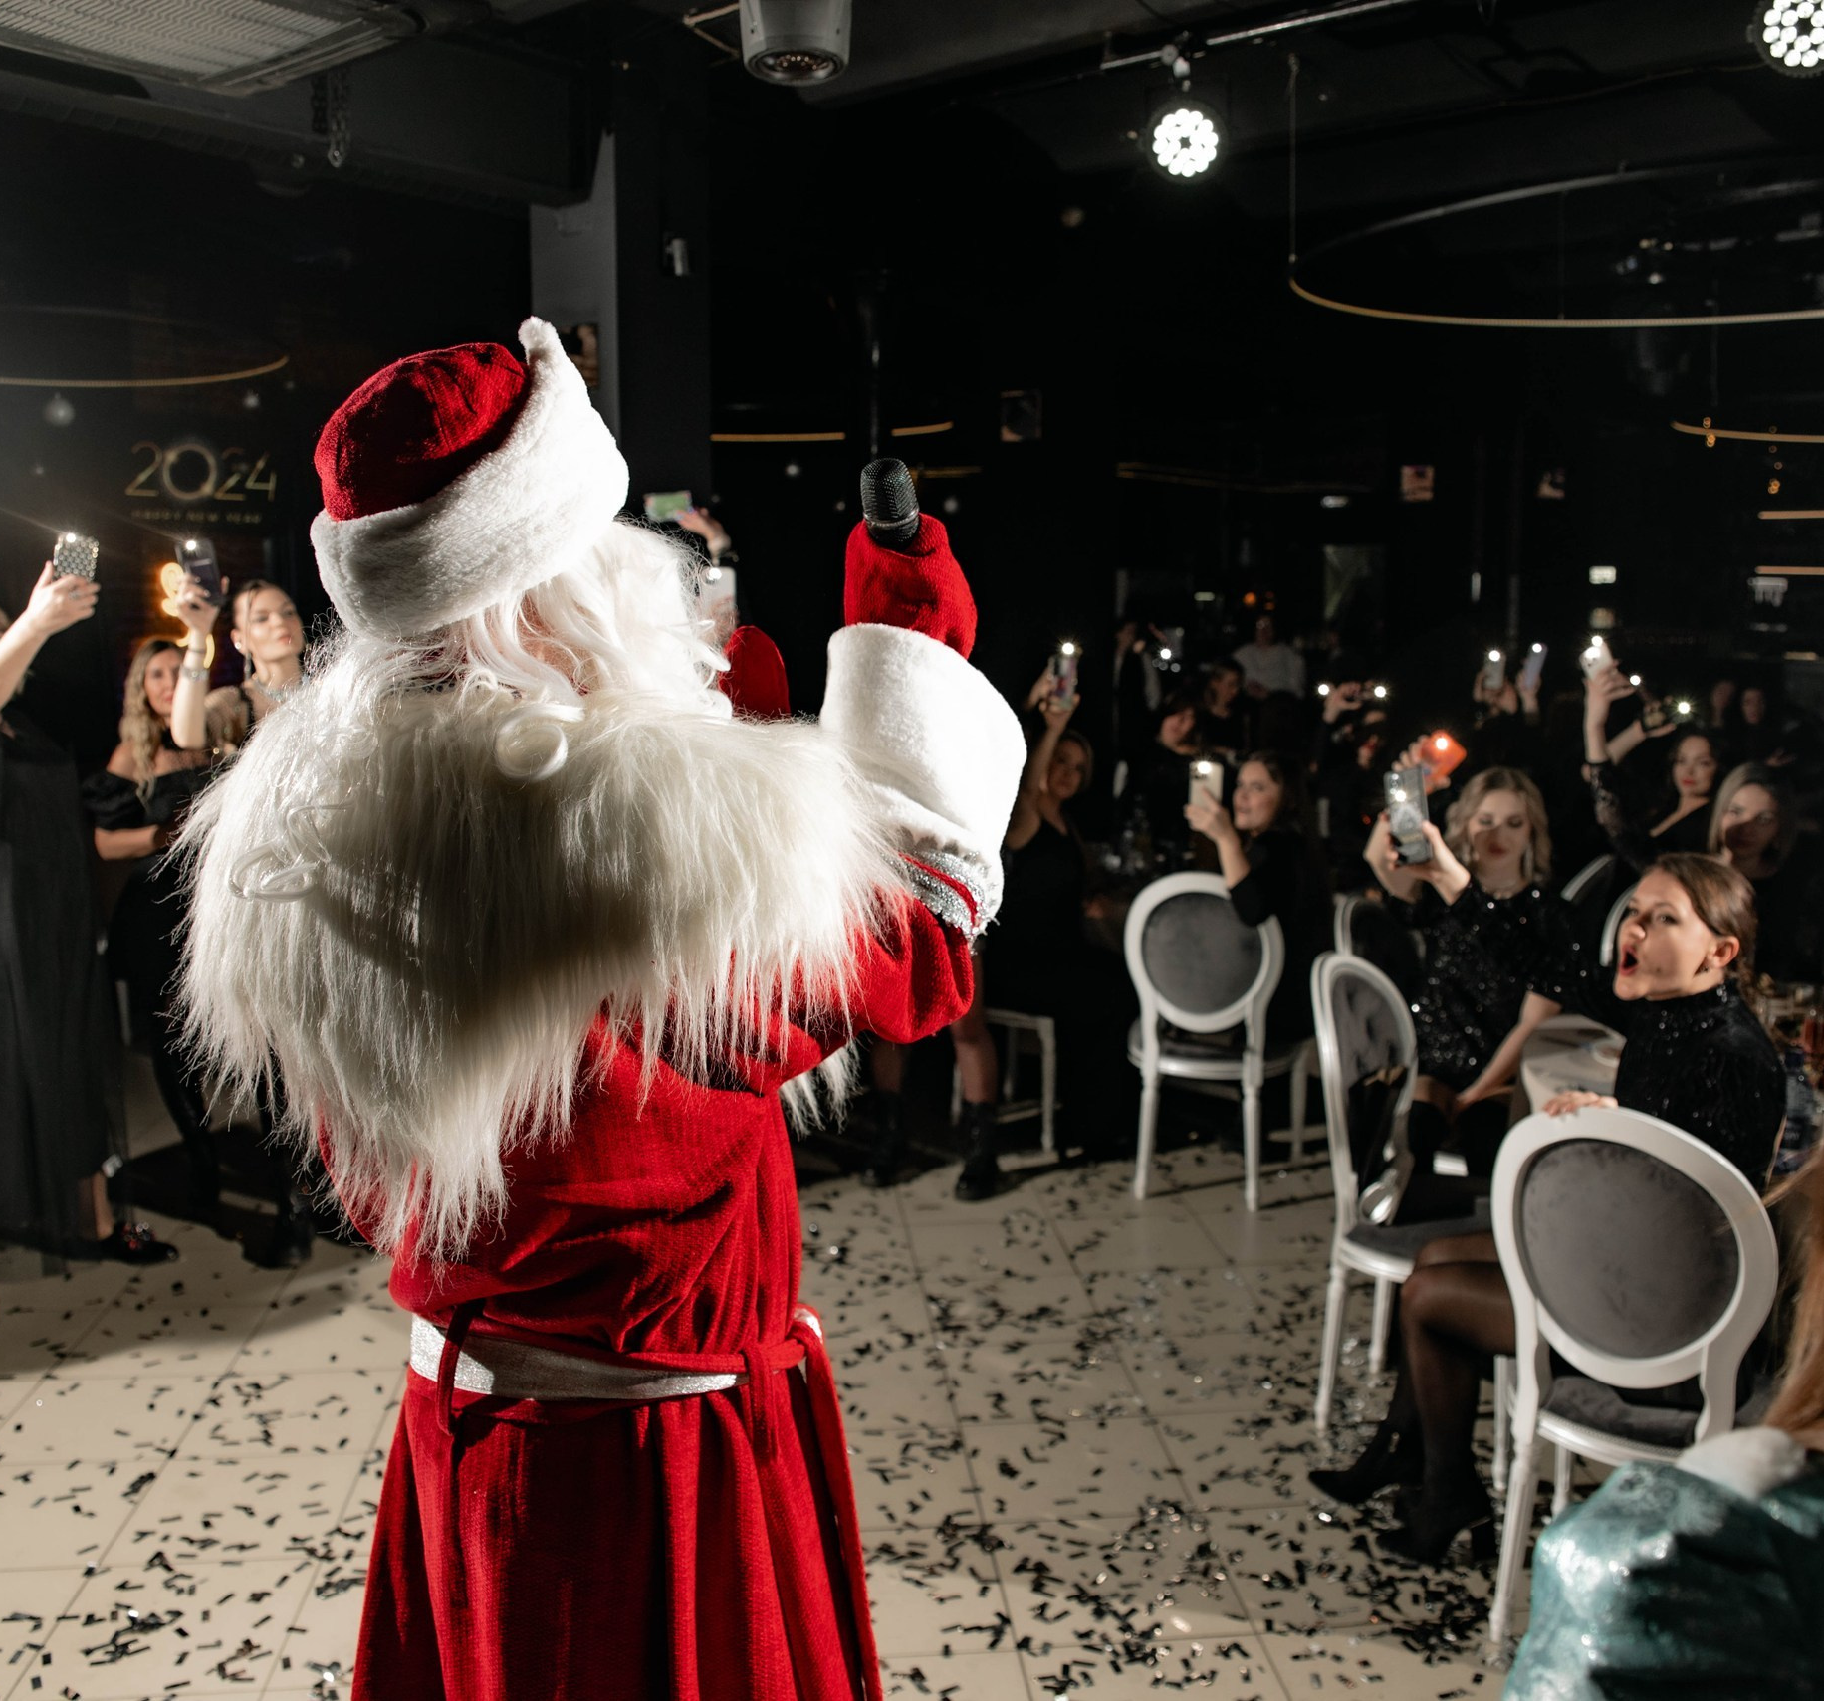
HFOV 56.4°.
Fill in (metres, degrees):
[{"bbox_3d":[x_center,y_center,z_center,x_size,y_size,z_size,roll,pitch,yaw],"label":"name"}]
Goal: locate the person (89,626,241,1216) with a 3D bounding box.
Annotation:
[{"bbox_3d":[-2.141,0.199,4.975,0.520,1.640,0.420,-5,9,-30],"label":"person"}]

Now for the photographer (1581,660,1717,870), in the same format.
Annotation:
[{"bbox_3d":[2.432,0.169,5.527,0.580,1.500,0.650,4,9,29],"label":"photographer"}]

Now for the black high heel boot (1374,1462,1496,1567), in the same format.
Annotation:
[{"bbox_3d":[0.950,1.179,3.075,0.220,0.180,0.090,1,8,9],"label":"black high heel boot"}]

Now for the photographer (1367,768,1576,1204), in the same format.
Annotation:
[{"bbox_3d":[1.407,0.469,4.171,0.580,1.290,0.750,3,8,22],"label":"photographer"}]

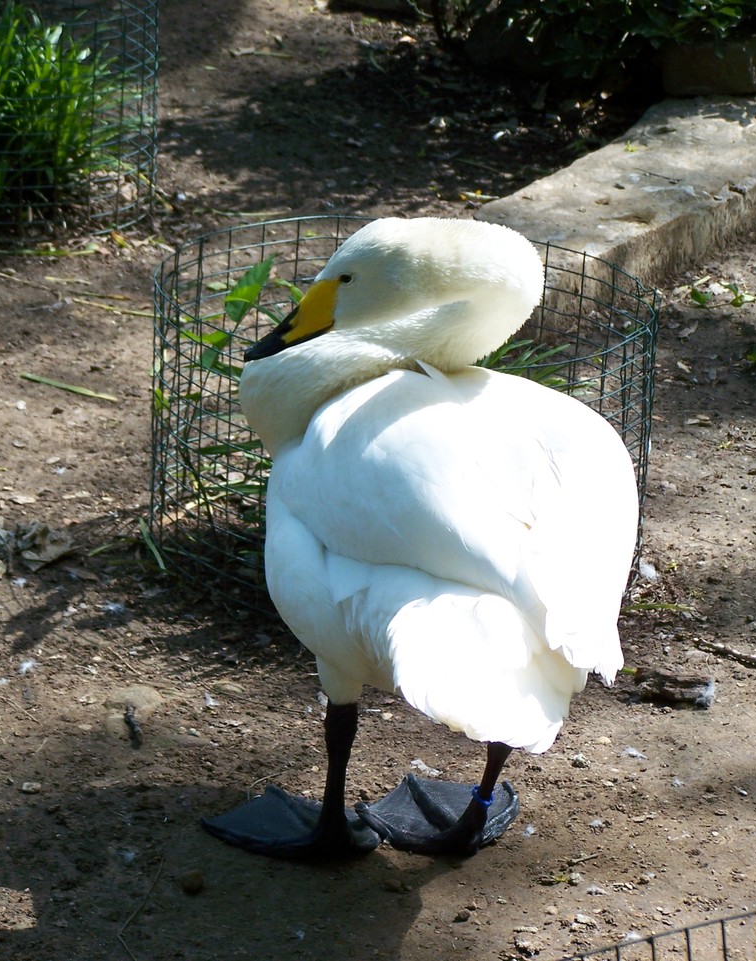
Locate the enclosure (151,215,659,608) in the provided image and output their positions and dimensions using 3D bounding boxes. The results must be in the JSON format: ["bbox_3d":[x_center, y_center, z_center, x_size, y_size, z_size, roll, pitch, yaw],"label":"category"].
[{"bbox_3d":[0.026,-0.062,4.768,0.550,0.310,0.550,3,20,0],"label":"enclosure"}]

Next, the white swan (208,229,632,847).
[{"bbox_3d":[0.050,0.073,4.101,0.355,0.540,0.670,-5,21,-22],"label":"white swan"}]

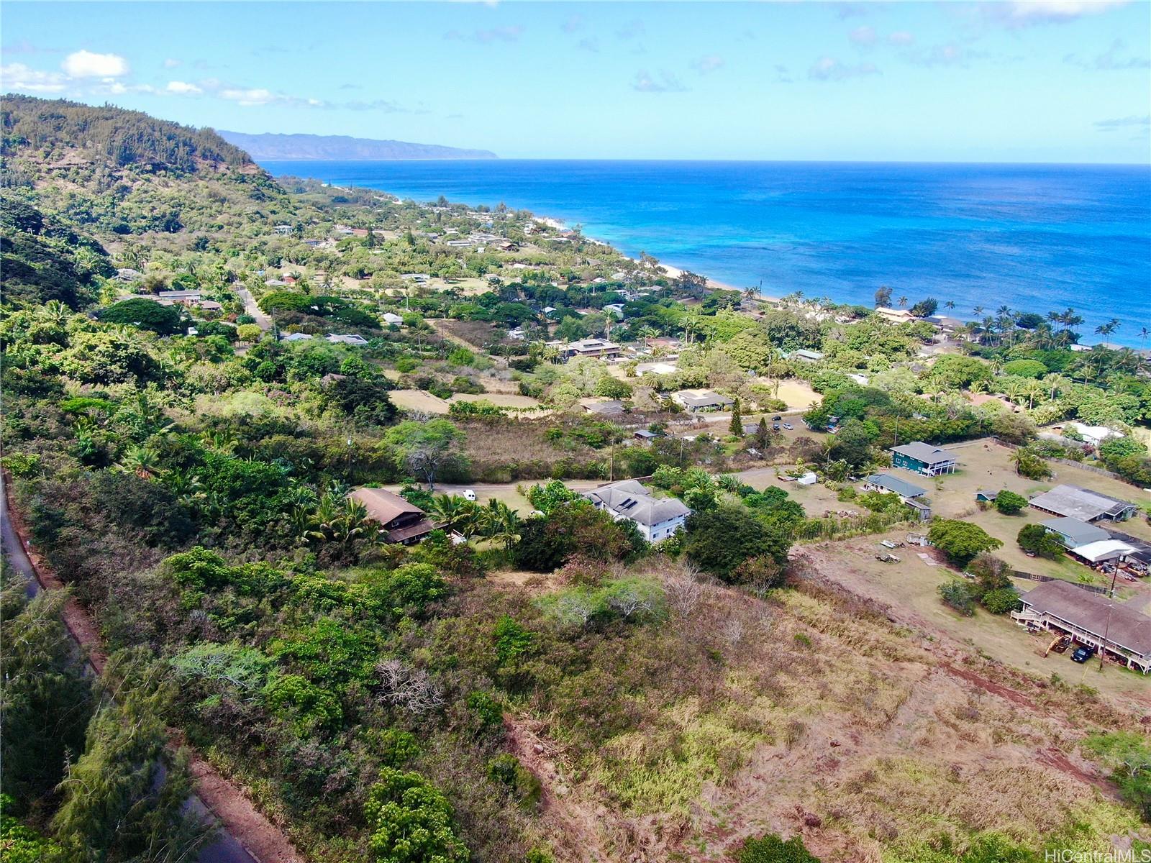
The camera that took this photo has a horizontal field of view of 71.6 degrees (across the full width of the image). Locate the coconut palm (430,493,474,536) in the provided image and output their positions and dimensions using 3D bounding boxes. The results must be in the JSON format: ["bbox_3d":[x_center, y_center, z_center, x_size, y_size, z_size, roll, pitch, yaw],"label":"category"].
[{"bbox_3d":[-29.650,20.090,190.670,10.200,9.600,10.200,0,19,0],"label":"coconut palm"}]

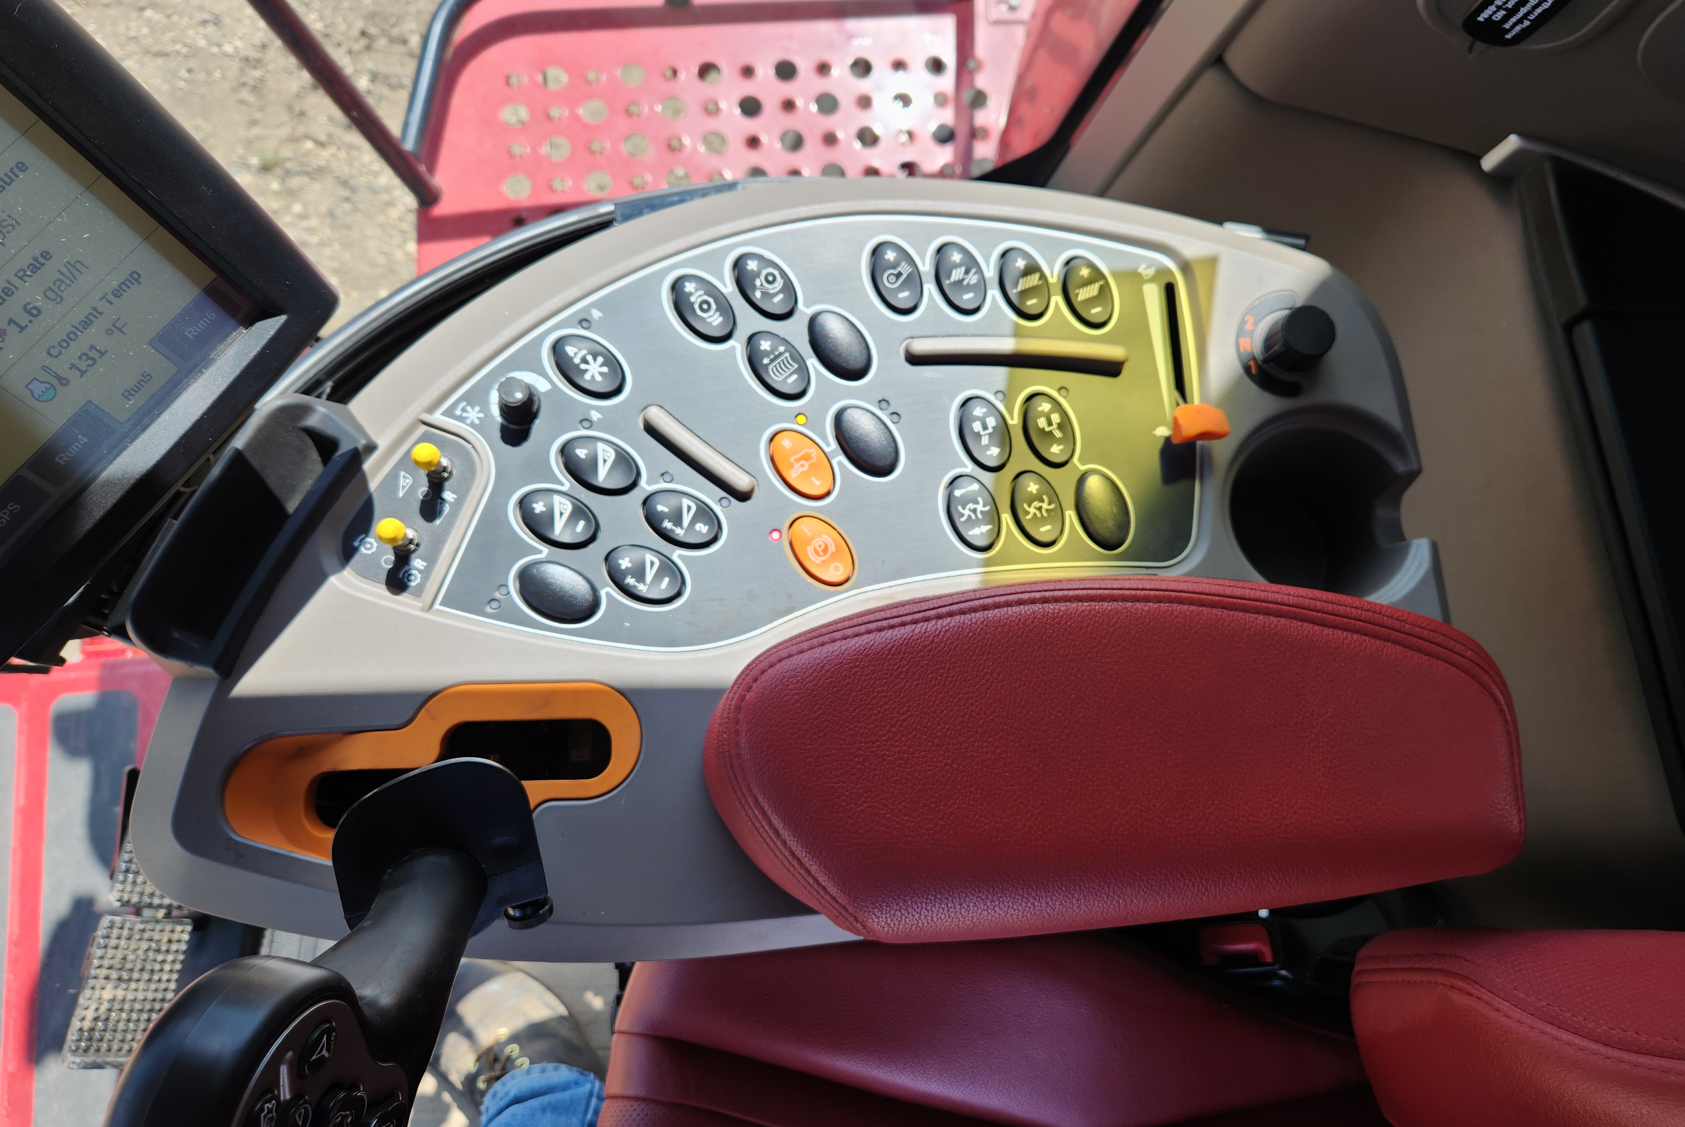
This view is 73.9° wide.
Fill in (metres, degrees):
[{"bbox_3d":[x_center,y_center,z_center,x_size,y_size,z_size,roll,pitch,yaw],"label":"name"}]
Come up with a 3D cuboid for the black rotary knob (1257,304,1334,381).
[{"bbox_3d":[0.220,-0.109,0.540,0.028,0.018,0.027,-32,84,-12],"label":"black rotary knob"}]

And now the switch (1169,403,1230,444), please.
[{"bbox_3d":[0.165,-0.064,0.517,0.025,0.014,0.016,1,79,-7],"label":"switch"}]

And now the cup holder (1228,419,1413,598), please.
[{"bbox_3d":[0.224,-0.015,0.568,0.100,0.076,0.100,1,79,-7],"label":"cup holder"}]

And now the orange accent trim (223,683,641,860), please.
[{"bbox_3d":[-0.167,0.086,0.468,0.162,0.020,0.073,1,79,-7],"label":"orange accent trim"}]

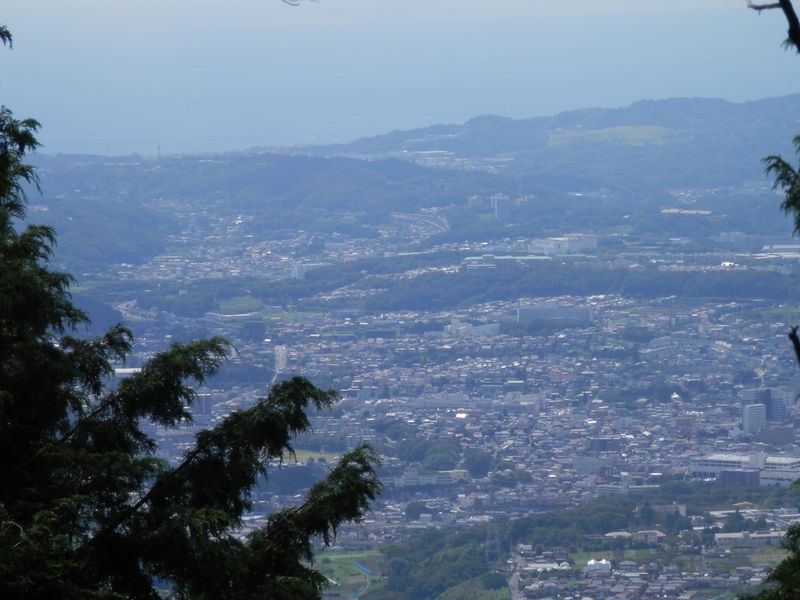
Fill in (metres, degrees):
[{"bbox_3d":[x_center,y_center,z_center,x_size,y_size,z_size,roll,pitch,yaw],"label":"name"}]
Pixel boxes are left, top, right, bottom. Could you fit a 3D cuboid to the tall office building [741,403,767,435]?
[{"bbox_3d":[403.300,137.000,5360.000,24.500,36.000,12.000,-3,6,-36],"label":"tall office building"}]

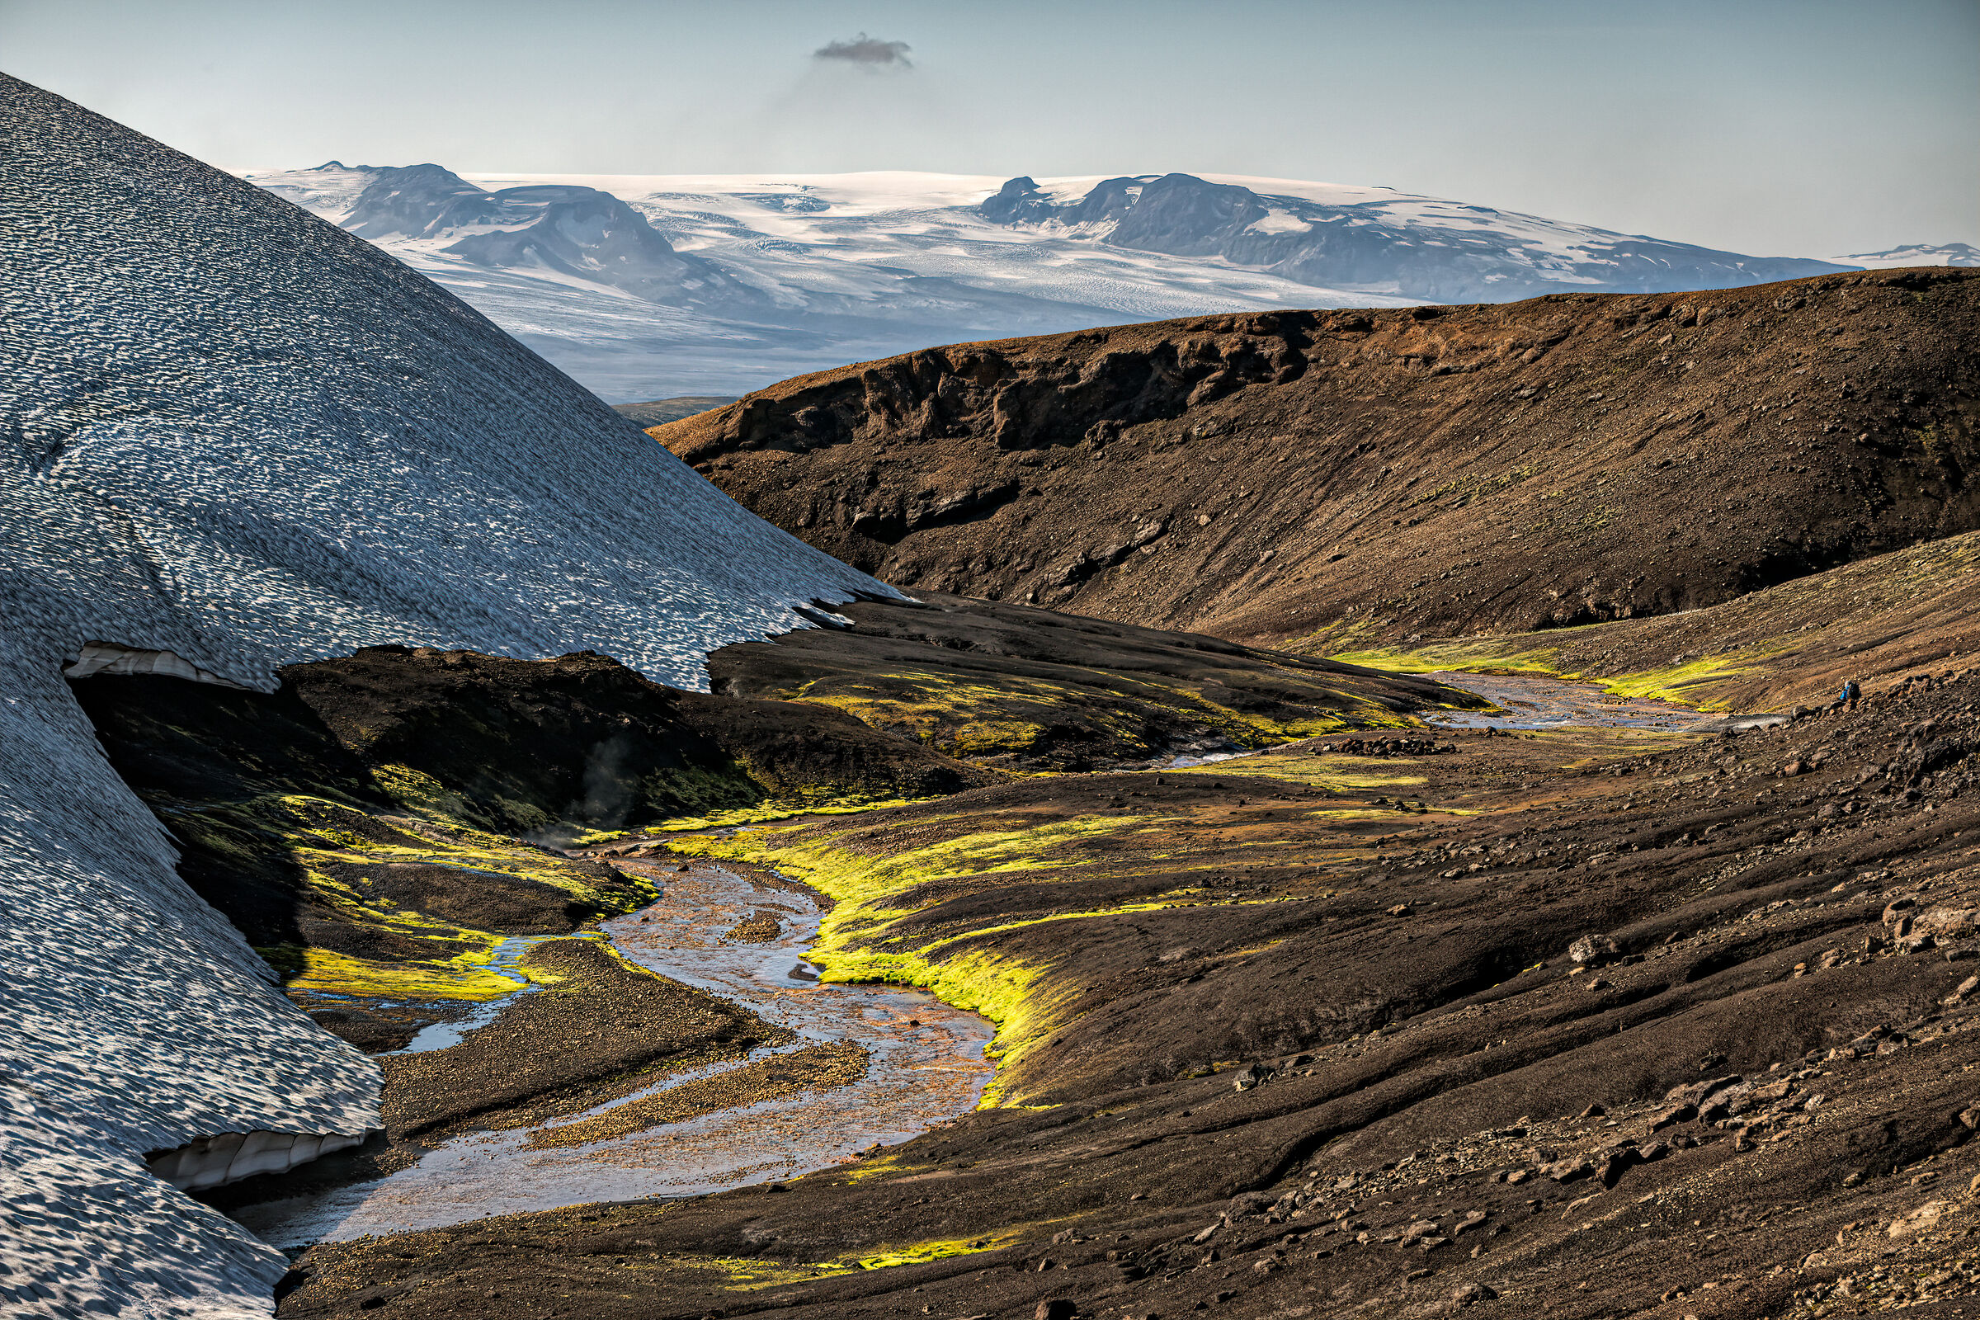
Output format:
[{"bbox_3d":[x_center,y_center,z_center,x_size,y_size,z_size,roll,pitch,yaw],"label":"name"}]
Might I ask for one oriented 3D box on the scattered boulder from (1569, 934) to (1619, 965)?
[{"bbox_3d":[14.860,7.100,115.000,1.200,0.720,0.950,0,5,0],"label":"scattered boulder"}]

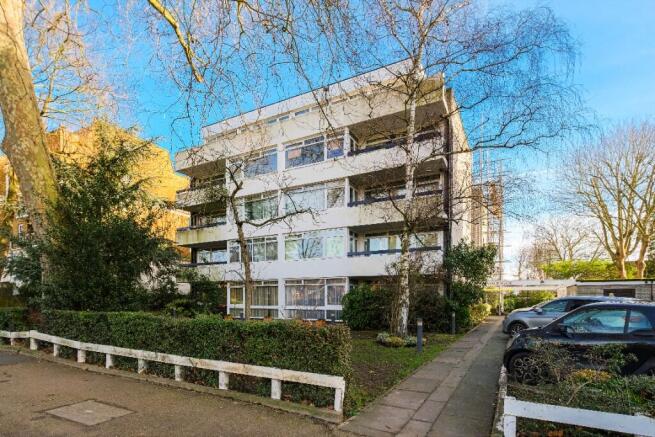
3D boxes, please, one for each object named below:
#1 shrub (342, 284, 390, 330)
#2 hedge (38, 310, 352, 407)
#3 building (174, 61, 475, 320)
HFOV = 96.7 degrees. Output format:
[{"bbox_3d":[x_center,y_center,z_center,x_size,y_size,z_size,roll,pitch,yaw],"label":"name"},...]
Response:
[{"bbox_3d":[1.730,3.950,12.900,2.100,1.900,1.900,-5,-11,27],"label":"shrub"},{"bbox_3d":[-3.600,2.650,6.350,8.300,1.100,0.700,-4,-11,23],"label":"hedge"},{"bbox_3d":[-0.900,-0.500,21.400,19.500,13.700,9.000,-5,-11,29],"label":"building"}]

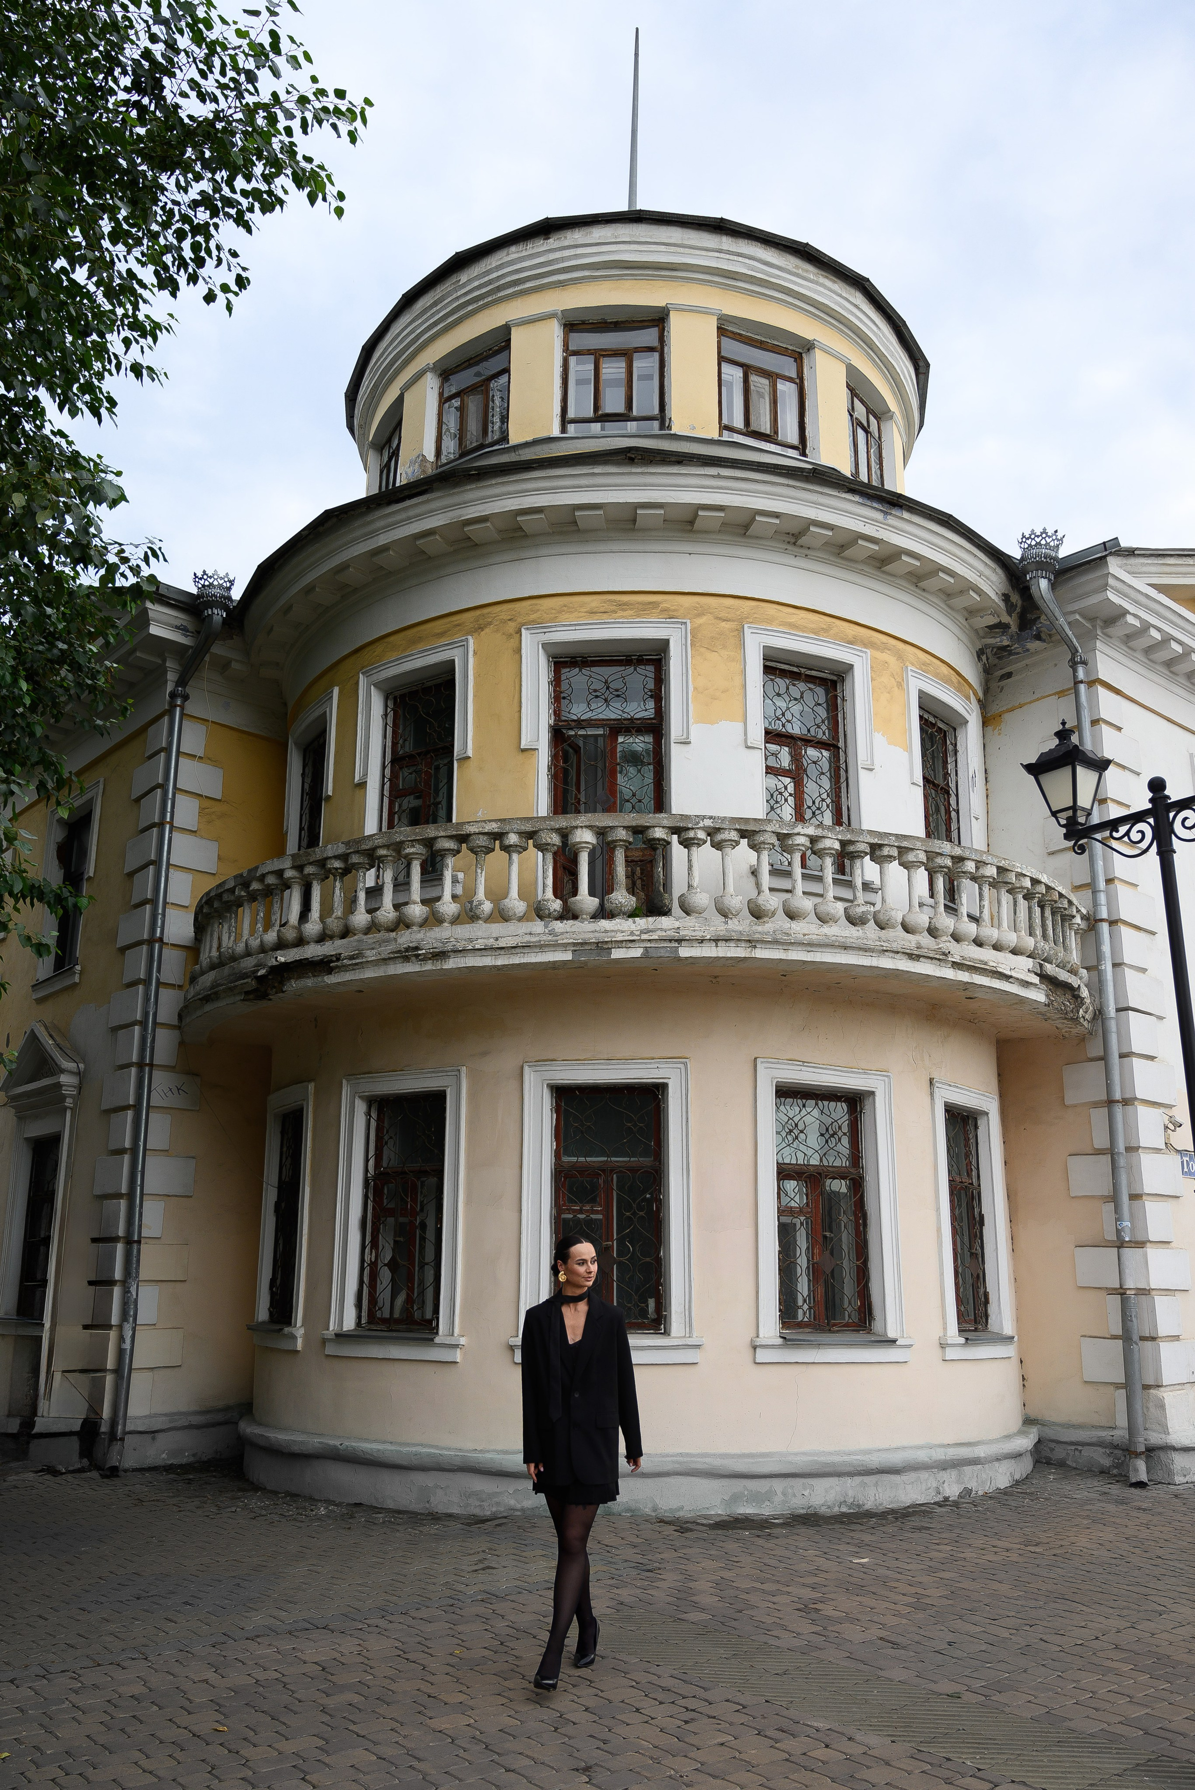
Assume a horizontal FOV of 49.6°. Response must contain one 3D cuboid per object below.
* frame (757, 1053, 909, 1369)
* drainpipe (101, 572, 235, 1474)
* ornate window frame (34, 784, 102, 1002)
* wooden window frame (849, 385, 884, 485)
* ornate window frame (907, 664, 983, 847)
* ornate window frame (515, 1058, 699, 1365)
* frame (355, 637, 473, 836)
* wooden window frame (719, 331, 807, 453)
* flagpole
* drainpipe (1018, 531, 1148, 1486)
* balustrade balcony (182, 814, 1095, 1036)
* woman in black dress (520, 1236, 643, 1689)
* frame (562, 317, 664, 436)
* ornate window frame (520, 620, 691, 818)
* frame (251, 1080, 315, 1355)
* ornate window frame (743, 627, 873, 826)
[{"bbox_3d":[1.726,2.399,9.756,1.300,2.141,0.280,7,-17,-21],"label":"frame"},{"bbox_3d":[-3.866,0.780,11.619,0.360,8.080,0.717,14,-21,-39],"label":"drainpipe"},{"bbox_3d":[-5.890,-0.062,14.198,1.224,2.244,0.224,-15,-22,43],"label":"ornate window frame"},{"bbox_3d":[2.751,-4.519,13.320,0.122,1.224,0.898,-11,-20,35],"label":"wooden window frame"},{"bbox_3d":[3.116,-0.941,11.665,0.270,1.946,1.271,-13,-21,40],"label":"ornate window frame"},{"bbox_3d":[0.073,2.317,9.512,1.313,2.141,0.280,-1,-16,5],"label":"ornate window frame"},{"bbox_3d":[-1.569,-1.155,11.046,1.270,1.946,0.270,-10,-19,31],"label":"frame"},{"bbox_3d":[1.605,-4.781,12.447,0.898,1.224,0.122,7,-18,-23],"label":"wooden window frame"},{"bbox_3d":[0.490,-9.621,16.591,0.102,3.876,0.102,0,-16,2],"label":"flagpole"},{"bbox_3d":[4.351,0.570,11.526,0.490,8.568,0.408,0,-16,0],"label":"drainpipe"},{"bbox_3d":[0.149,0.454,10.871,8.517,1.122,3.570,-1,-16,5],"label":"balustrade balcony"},{"bbox_3d":[-0.058,2.378,5.599,0.520,1.770,0.450,0,-16,2],"label":"woman in black dress"},{"bbox_3d":[0.147,-4.853,12.153,0.929,1.197,0.130,-1,-16,5],"label":"frame"},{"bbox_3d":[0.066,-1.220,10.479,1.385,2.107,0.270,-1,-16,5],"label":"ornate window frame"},{"bbox_3d":[-2.660,2.751,11.108,0.280,2.141,1.245,10,-19,-31],"label":"frame"},{"bbox_3d":[1.754,-1.058,10.629,1.265,2.173,0.224,7,-17,-21],"label":"ornate window frame"}]

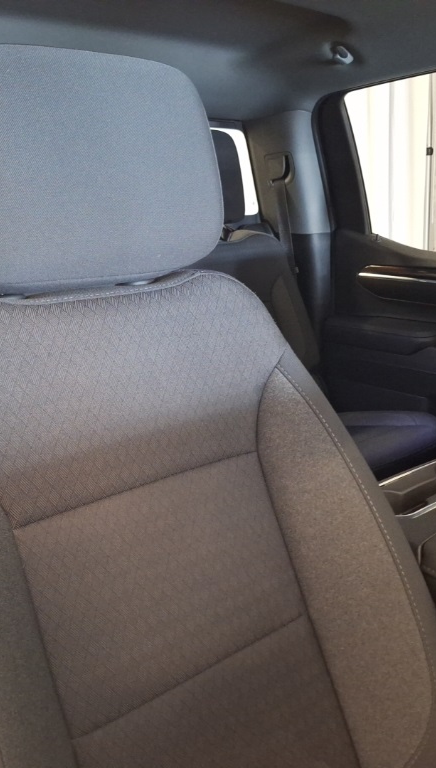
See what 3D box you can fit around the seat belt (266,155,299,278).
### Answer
[{"bbox_3d":[0.188,-0.483,1.946,0.050,0.340,0.065,-17,16,-36],"label":"seat belt"}]

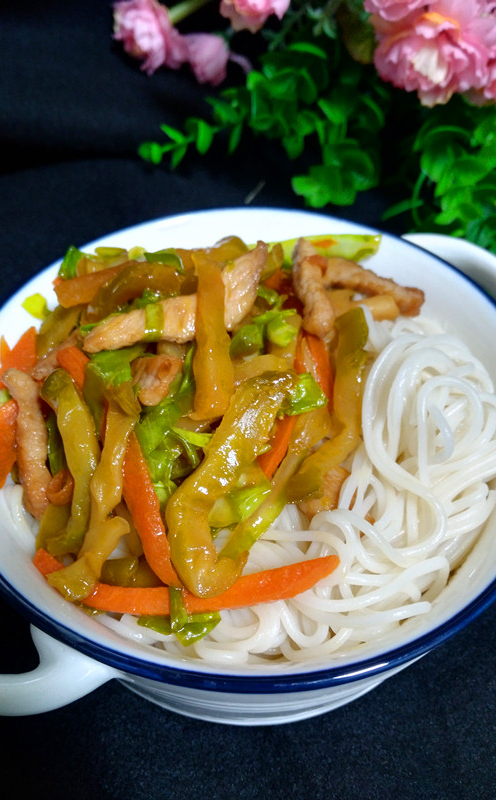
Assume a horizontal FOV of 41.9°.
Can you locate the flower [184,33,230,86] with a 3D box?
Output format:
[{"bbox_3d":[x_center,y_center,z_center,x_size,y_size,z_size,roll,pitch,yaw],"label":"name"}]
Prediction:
[{"bbox_3d":[-0.024,-0.205,0.390,0.028,0.028,0.029,1,50,0],"label":"flower"}]

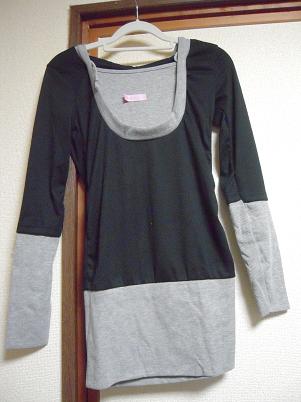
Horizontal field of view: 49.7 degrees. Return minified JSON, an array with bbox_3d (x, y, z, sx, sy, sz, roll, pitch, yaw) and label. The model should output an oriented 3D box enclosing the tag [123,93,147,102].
[{"bbox_3d":[-0.038,-0.253,0.800,0.057,0.018,0.008,-4,-16,3],"label":"tag"}]

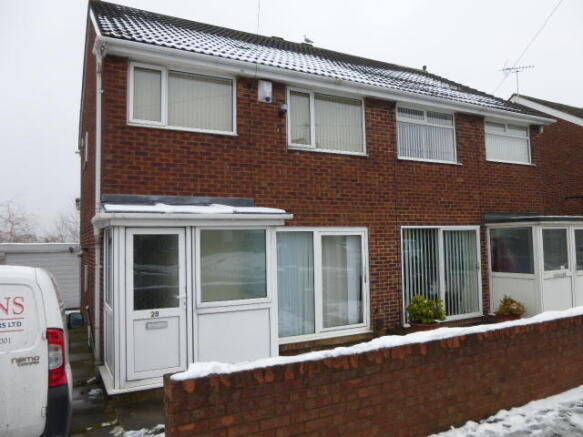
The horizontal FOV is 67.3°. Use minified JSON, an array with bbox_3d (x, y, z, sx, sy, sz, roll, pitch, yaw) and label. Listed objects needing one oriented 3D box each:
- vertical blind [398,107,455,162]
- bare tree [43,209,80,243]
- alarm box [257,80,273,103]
[{"bbox_3d":[3.047,-1.839,9.734,1.622,1.066,0.080,0,-3,-27],"label":"vertical blind"},{"bbox_3d":[-15.418,1.676,30.000,3.600,4.706,3.600,0,-3,-27],"label":"bare tree"},{"bbox_3d":[-0.456,-2.205,7.644,0.235,0.350,0.090,0,-3,-28],"label":"alarm box"}]

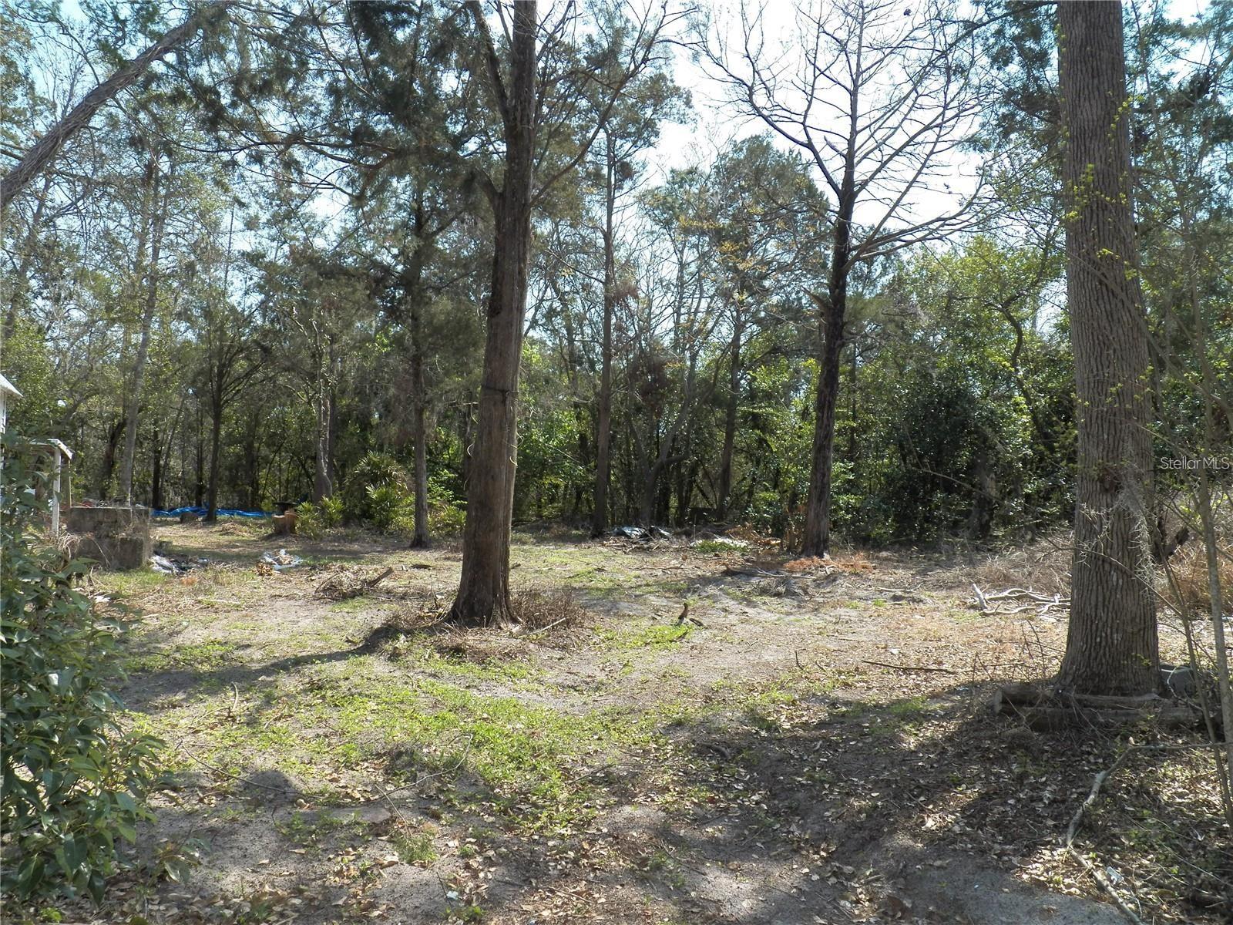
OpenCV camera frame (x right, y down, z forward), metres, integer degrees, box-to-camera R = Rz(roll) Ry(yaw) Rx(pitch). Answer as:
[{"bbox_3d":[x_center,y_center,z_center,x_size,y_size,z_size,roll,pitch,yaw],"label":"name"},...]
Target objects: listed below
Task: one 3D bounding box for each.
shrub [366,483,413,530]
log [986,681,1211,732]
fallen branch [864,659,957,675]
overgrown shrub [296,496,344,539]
[{"bbox_3d":[-6.369,1.260,28.012,1.250,1.400,1.200,0,-1,0],"label":"shrub"},{"bbox_3d":[3.190,1.592,6.602,1.360,0.240,0.360,0,-1,0],"label":"log"},{"bbox_3d":[2.448,1.713,8.451,0.800,0.060,0.120,-1,-1,38],"label":"fallen branch"},{"bbox_3d":[-7.823,1.470,26.310,1.200,1.150,1.100,0,-1,0],"label":"overgrown shrub"}]

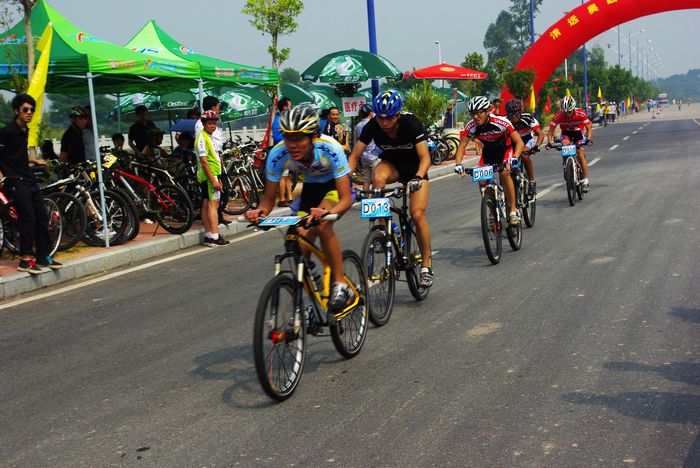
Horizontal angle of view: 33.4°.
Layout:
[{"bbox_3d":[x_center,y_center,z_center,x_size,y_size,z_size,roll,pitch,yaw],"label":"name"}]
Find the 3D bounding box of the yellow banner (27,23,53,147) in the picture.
[{"bbox_3d":[-3.218,-1.549,12.100,0.270,1.280,0.100,-4,5,-6],"label":"yellow banner"}]

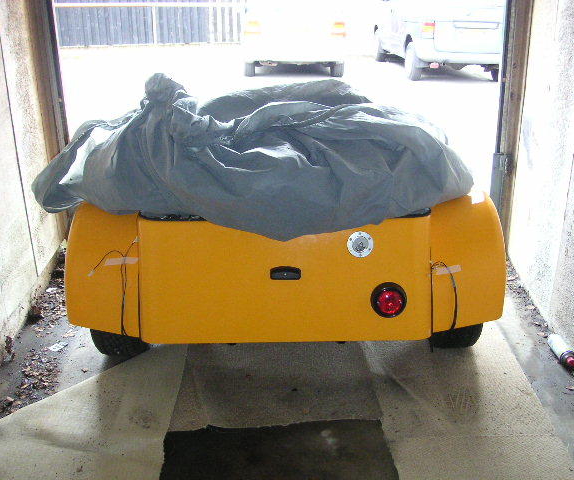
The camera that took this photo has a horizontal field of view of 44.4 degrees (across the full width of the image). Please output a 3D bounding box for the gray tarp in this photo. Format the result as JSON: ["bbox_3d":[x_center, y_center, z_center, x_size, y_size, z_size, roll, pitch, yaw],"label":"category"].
[{"bbox_3d":[-0.126,-0.466,3.059,1.680,0.520,1.500,-1,21,0],"label":"gray tarp"}]

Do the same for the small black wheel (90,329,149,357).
[{"bbox_3d":[-0.665,0.203,2.930,0.195,0.570,0.570,-1,21,0],"label":"small black wheel"}]

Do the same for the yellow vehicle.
[{"bbox_3d":[-0.011,-0.440,3.993,1.600,0.980,3.200,-1,21,0],"label":"yellow vehicle"}]

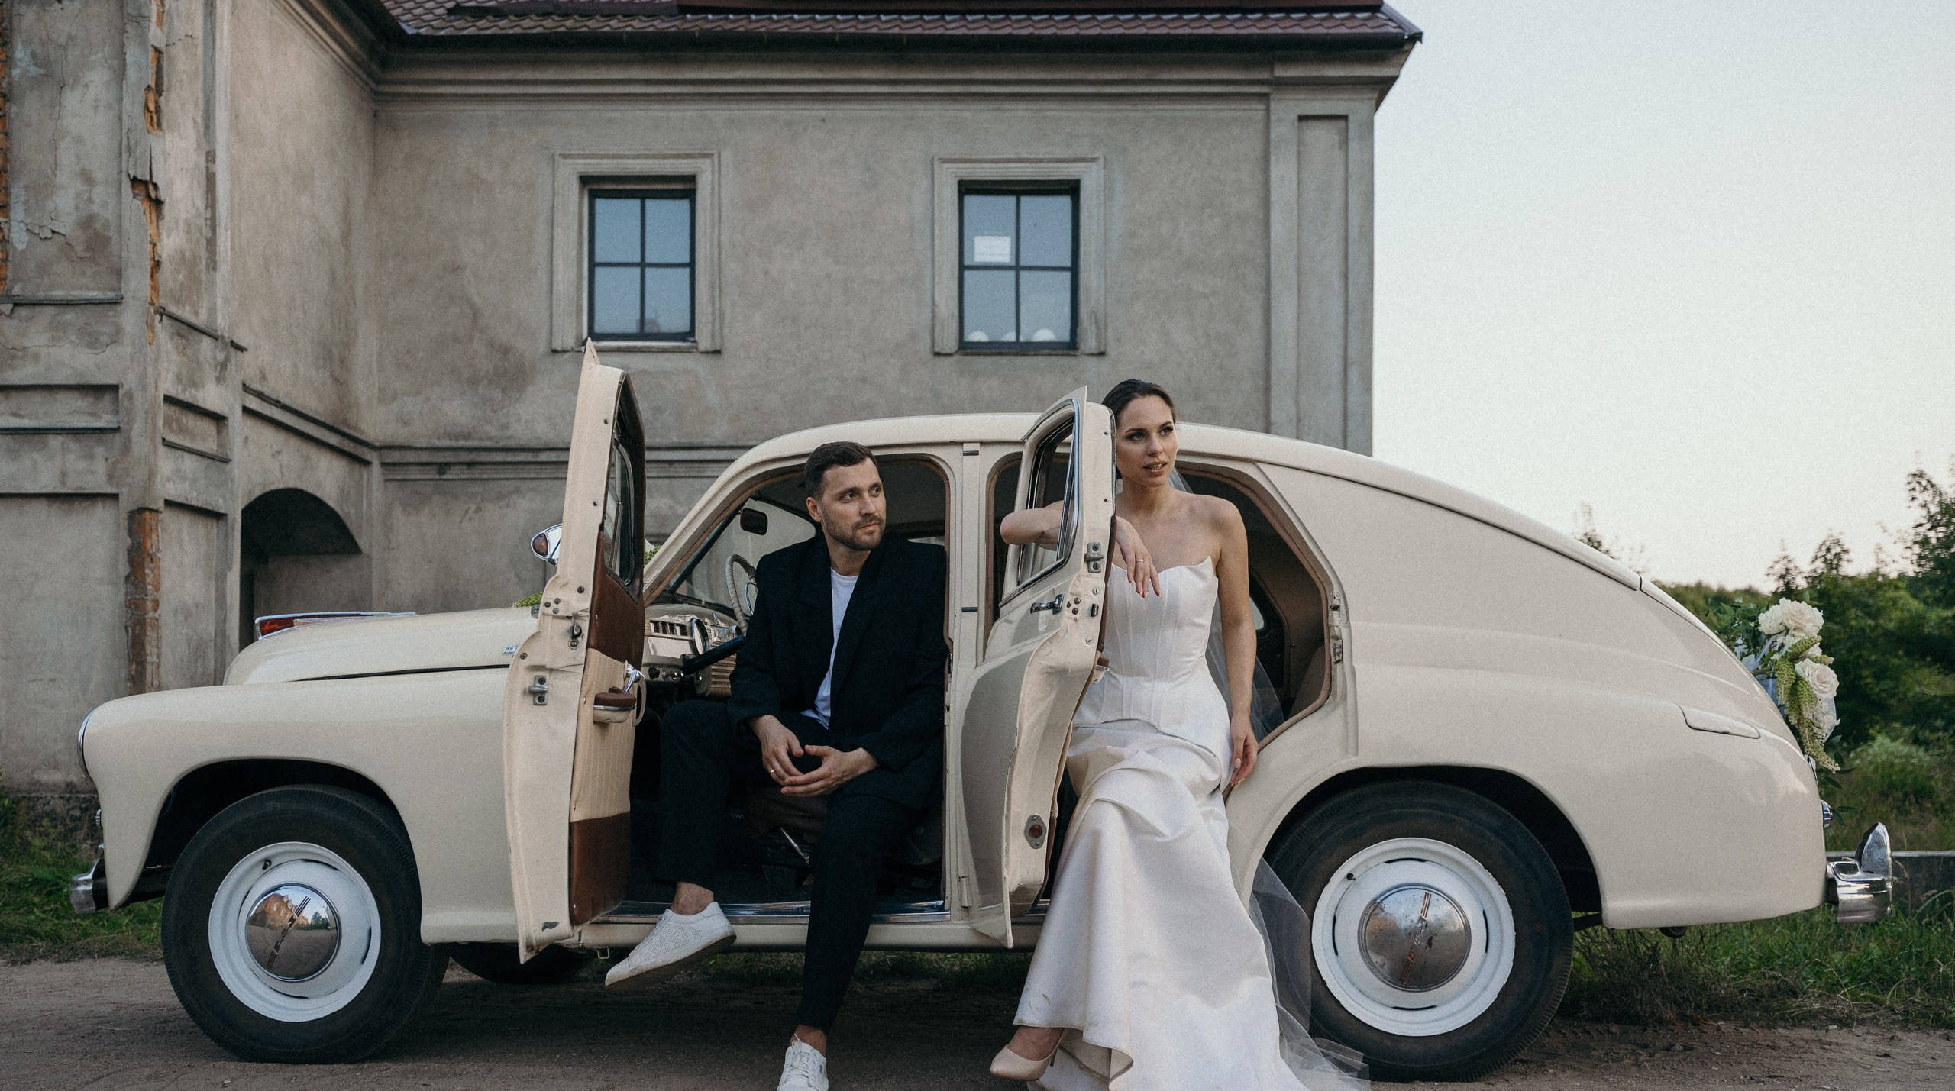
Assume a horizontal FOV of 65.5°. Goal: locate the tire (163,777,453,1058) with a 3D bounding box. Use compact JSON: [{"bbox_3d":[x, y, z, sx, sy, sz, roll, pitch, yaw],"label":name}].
[{"bbox_3d":[-1.680,0.942,3.820,0.695,0.685,0.180,0,-4,6],"label":"tire"}]

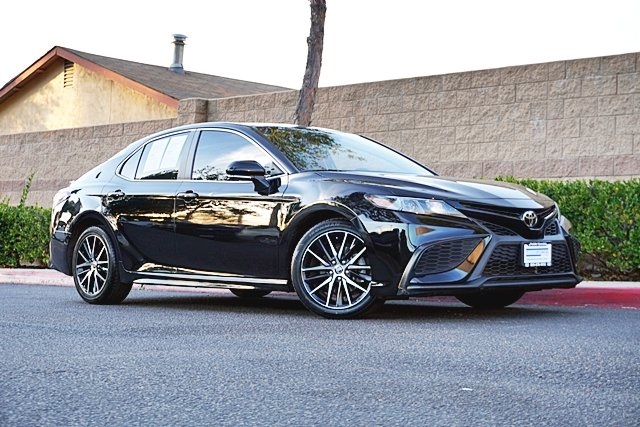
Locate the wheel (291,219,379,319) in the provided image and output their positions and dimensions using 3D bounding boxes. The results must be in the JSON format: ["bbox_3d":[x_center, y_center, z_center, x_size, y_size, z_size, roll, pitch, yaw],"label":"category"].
[{"bbox_3d":[0.151,0.359,7.050,0.665,0.660,0.235,-1,-2,23],"label":"wheel"}]

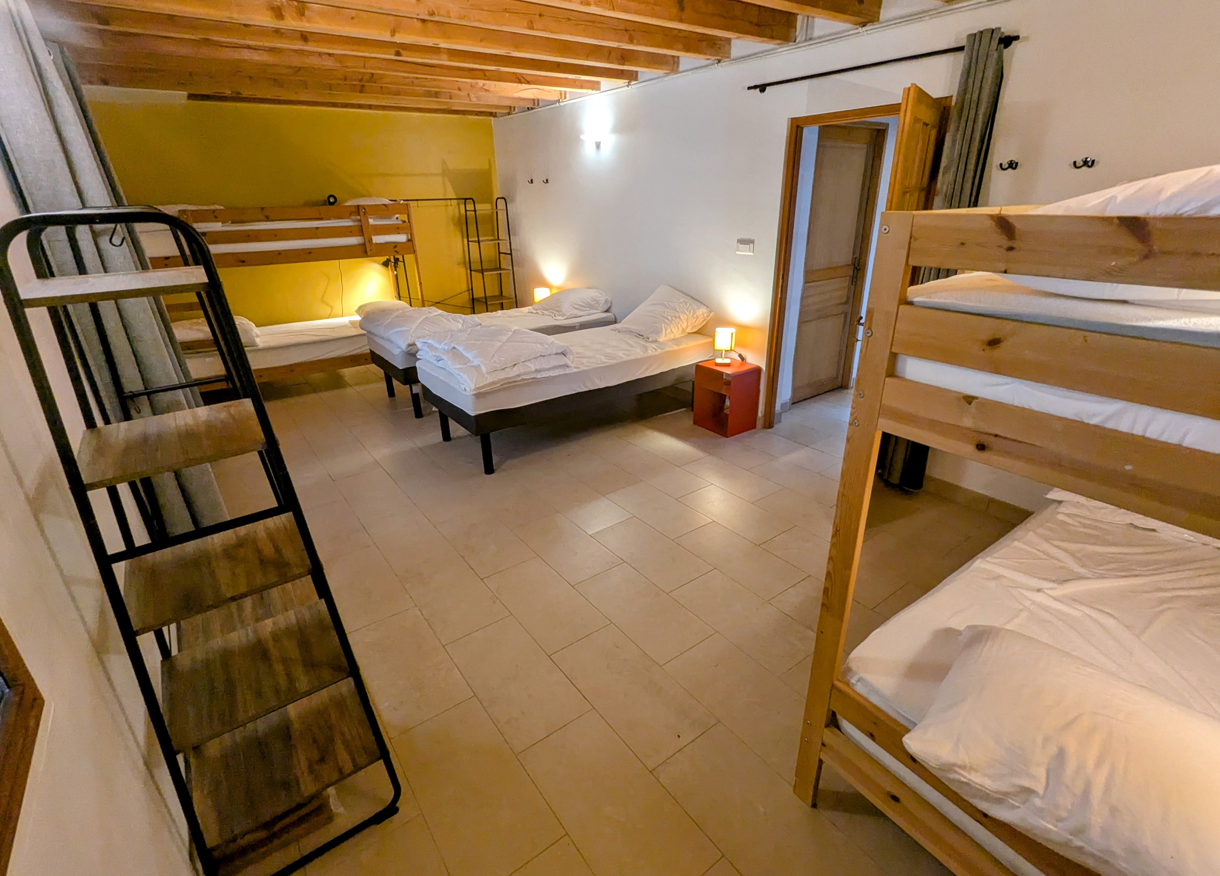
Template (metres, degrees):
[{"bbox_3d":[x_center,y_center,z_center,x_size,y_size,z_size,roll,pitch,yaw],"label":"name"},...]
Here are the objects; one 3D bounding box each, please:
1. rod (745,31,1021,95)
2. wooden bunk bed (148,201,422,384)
[{"bbox_3d":[1.315,-1.939,2.954,0.080,0.050,1.460,-18,28,-33],"label":"rod"},{"bbox_3d":[-2.886,-1.270,5.174,2.050,1.580,0.950,-18,28,-33],"label":"wooden bunk bed"}]

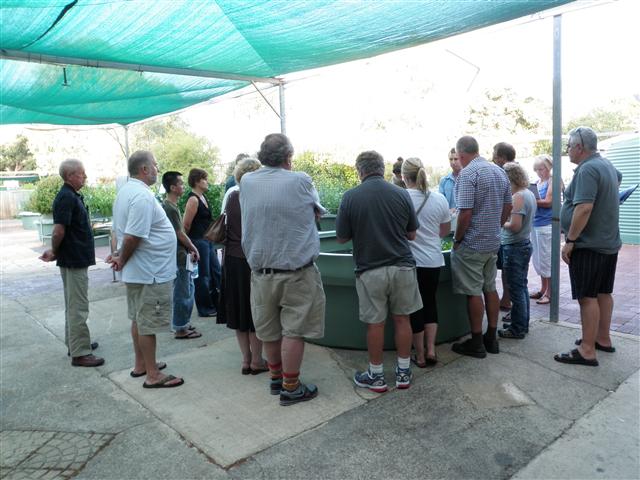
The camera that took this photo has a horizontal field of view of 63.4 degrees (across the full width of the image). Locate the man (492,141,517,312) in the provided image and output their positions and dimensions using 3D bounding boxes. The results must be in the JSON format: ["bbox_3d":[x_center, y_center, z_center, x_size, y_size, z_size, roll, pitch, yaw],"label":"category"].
[{"bbox_3d":[1.961,-0.140,5.532,0.400,1.806,0.500,0,7,22],"label":"man"}]

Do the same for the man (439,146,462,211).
[{"bbox_3d":[1.490,-0.095,5.650,0.500,1.760,0.400,1,7,27],"label":"man"}]

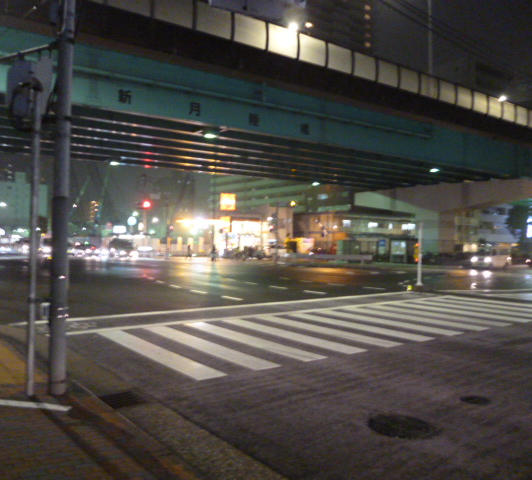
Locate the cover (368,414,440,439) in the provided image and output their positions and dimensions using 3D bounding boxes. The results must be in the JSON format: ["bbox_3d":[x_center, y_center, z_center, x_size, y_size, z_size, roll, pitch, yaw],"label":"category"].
[{"bbox_3d":[1.395,1.896,5.237,0.690,0.040,0.690,1,0,0],"label":"cover"}]

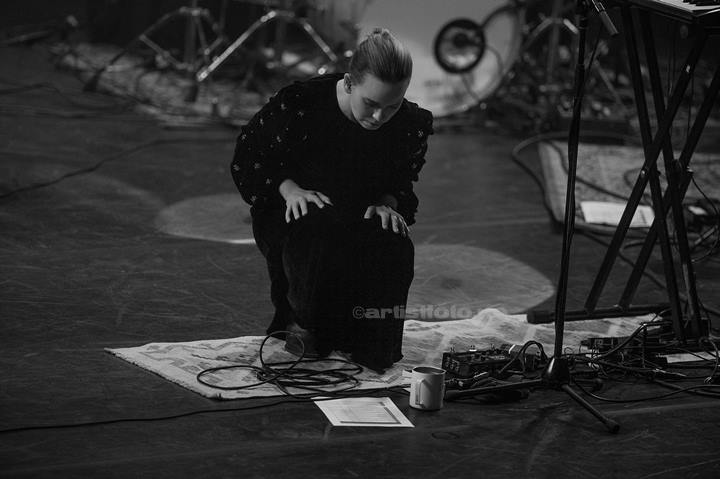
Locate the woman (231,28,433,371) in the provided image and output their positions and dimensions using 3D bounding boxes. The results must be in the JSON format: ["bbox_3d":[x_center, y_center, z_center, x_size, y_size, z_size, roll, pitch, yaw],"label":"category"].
[{"bbox_3d":[-0.064,-0.144,16.163,0.530,0.880,0.620,0,13,-17],"label":"woman"}]

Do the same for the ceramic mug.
[{"bbox_3d":[0.169,0.385,15.325,0.086,0.094,0.117,8,13,18],"label":"ceramic mug"}]

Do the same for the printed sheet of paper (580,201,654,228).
[{"bbox_3d":[0.766,-0.072,17.736,0.210,0.003,0.297,4,13,-2],"label":"printed sheet of paper"}]

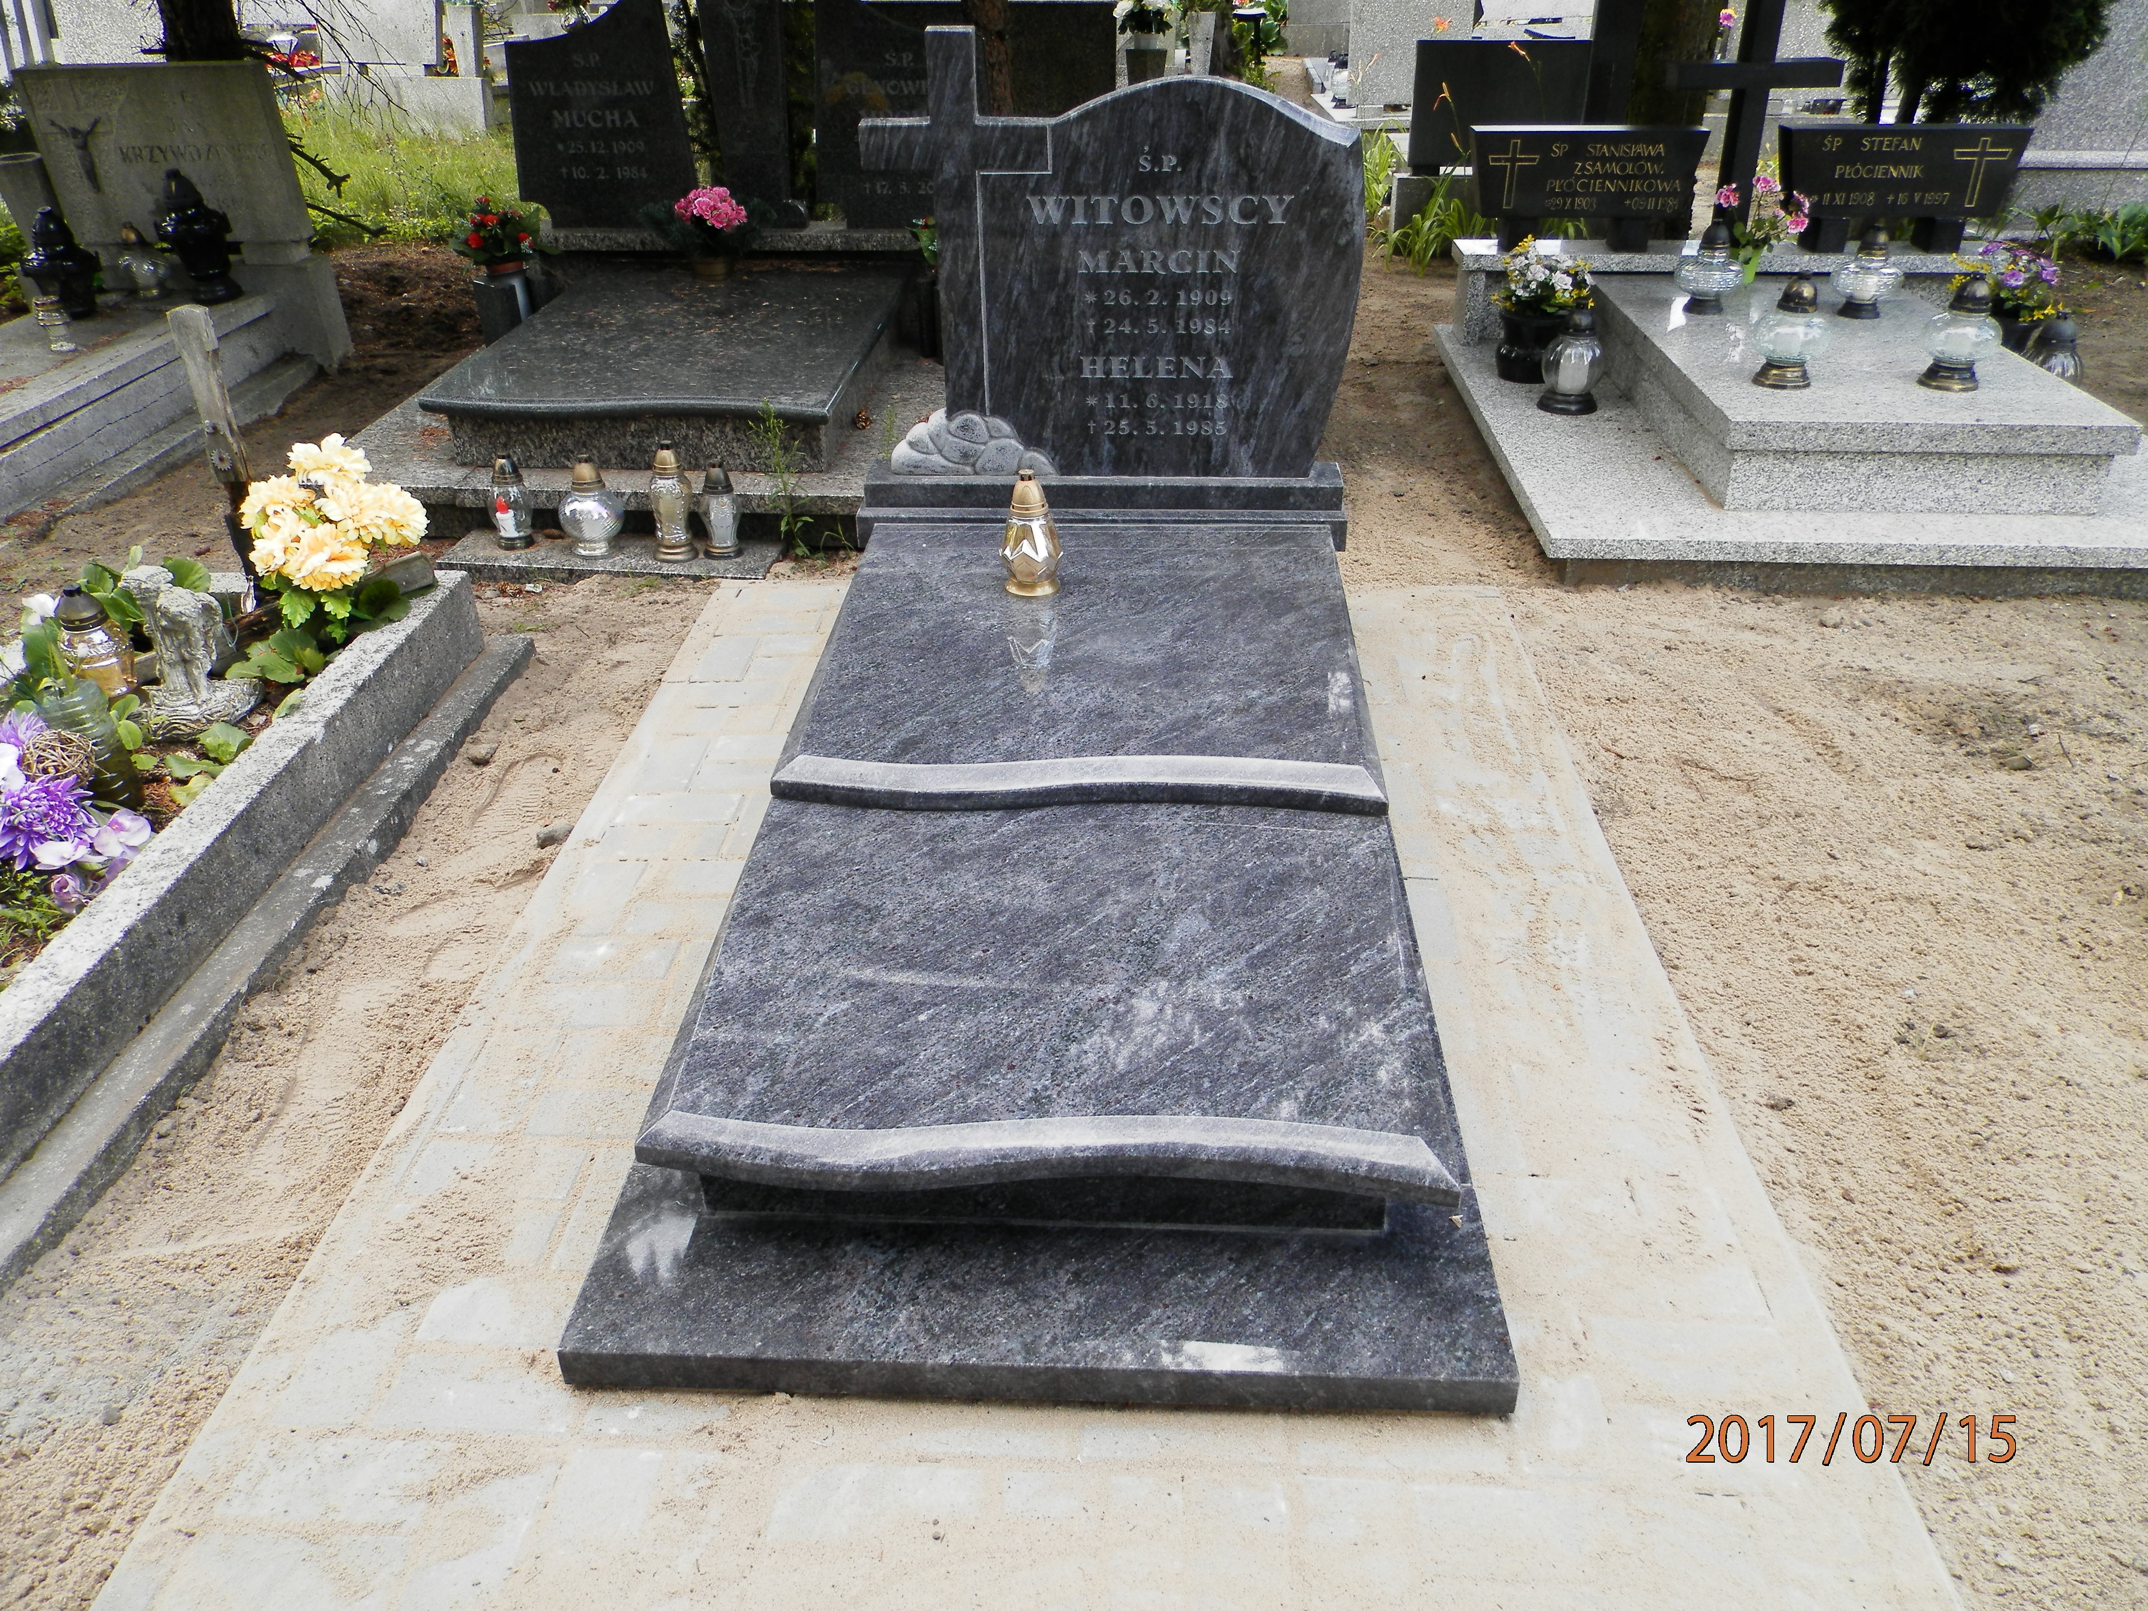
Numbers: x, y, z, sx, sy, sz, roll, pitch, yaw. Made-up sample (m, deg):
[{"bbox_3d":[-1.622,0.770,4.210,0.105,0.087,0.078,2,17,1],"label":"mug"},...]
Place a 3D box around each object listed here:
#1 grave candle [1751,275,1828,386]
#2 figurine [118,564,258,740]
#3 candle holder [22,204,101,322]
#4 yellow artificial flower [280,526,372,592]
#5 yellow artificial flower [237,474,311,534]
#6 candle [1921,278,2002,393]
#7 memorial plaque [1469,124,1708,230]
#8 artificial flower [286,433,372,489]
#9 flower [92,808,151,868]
[{"bbox_3d":[1.589,-1.054,3.430,0.164,0.235,0.164,1,32,3],"label":"grave candle"},{"bbox_3d":[-1.461,-0.274,2.563,0.190,0.245,0.150,-12,33,-17],"label":"figurine"},{"bbox_3d":[-2.808,-1.507,4.309,0.200,0.292,0.190,1,32,3],"label":"candle holder"},{"bbox_3d":[-1.278,-0.423,2.651,0.155,0.105,0.140,-16,34,-23],"label":"yellow artificial flower"},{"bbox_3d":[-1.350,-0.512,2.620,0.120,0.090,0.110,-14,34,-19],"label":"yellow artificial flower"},{"bbox_3d":[1.944,-1.039,3.397,0.162,0.232,0.162,1,32,3],"label":"candle"},{"bbox_3d":[1.402,-1.746,4.280,0.627,0.220,0.095,1,31,3],"label":"memorial plaque"},{"bbox_3d":[-1.247,-0.578,2.600,0.143,0.095,0.130,-15,34,-22],"label":"artificial flower"},{"bbox_3d":[-1.282,0.042,2.088,0.080,0.075,0.060,-22,37,-30],"label":"flower"}]

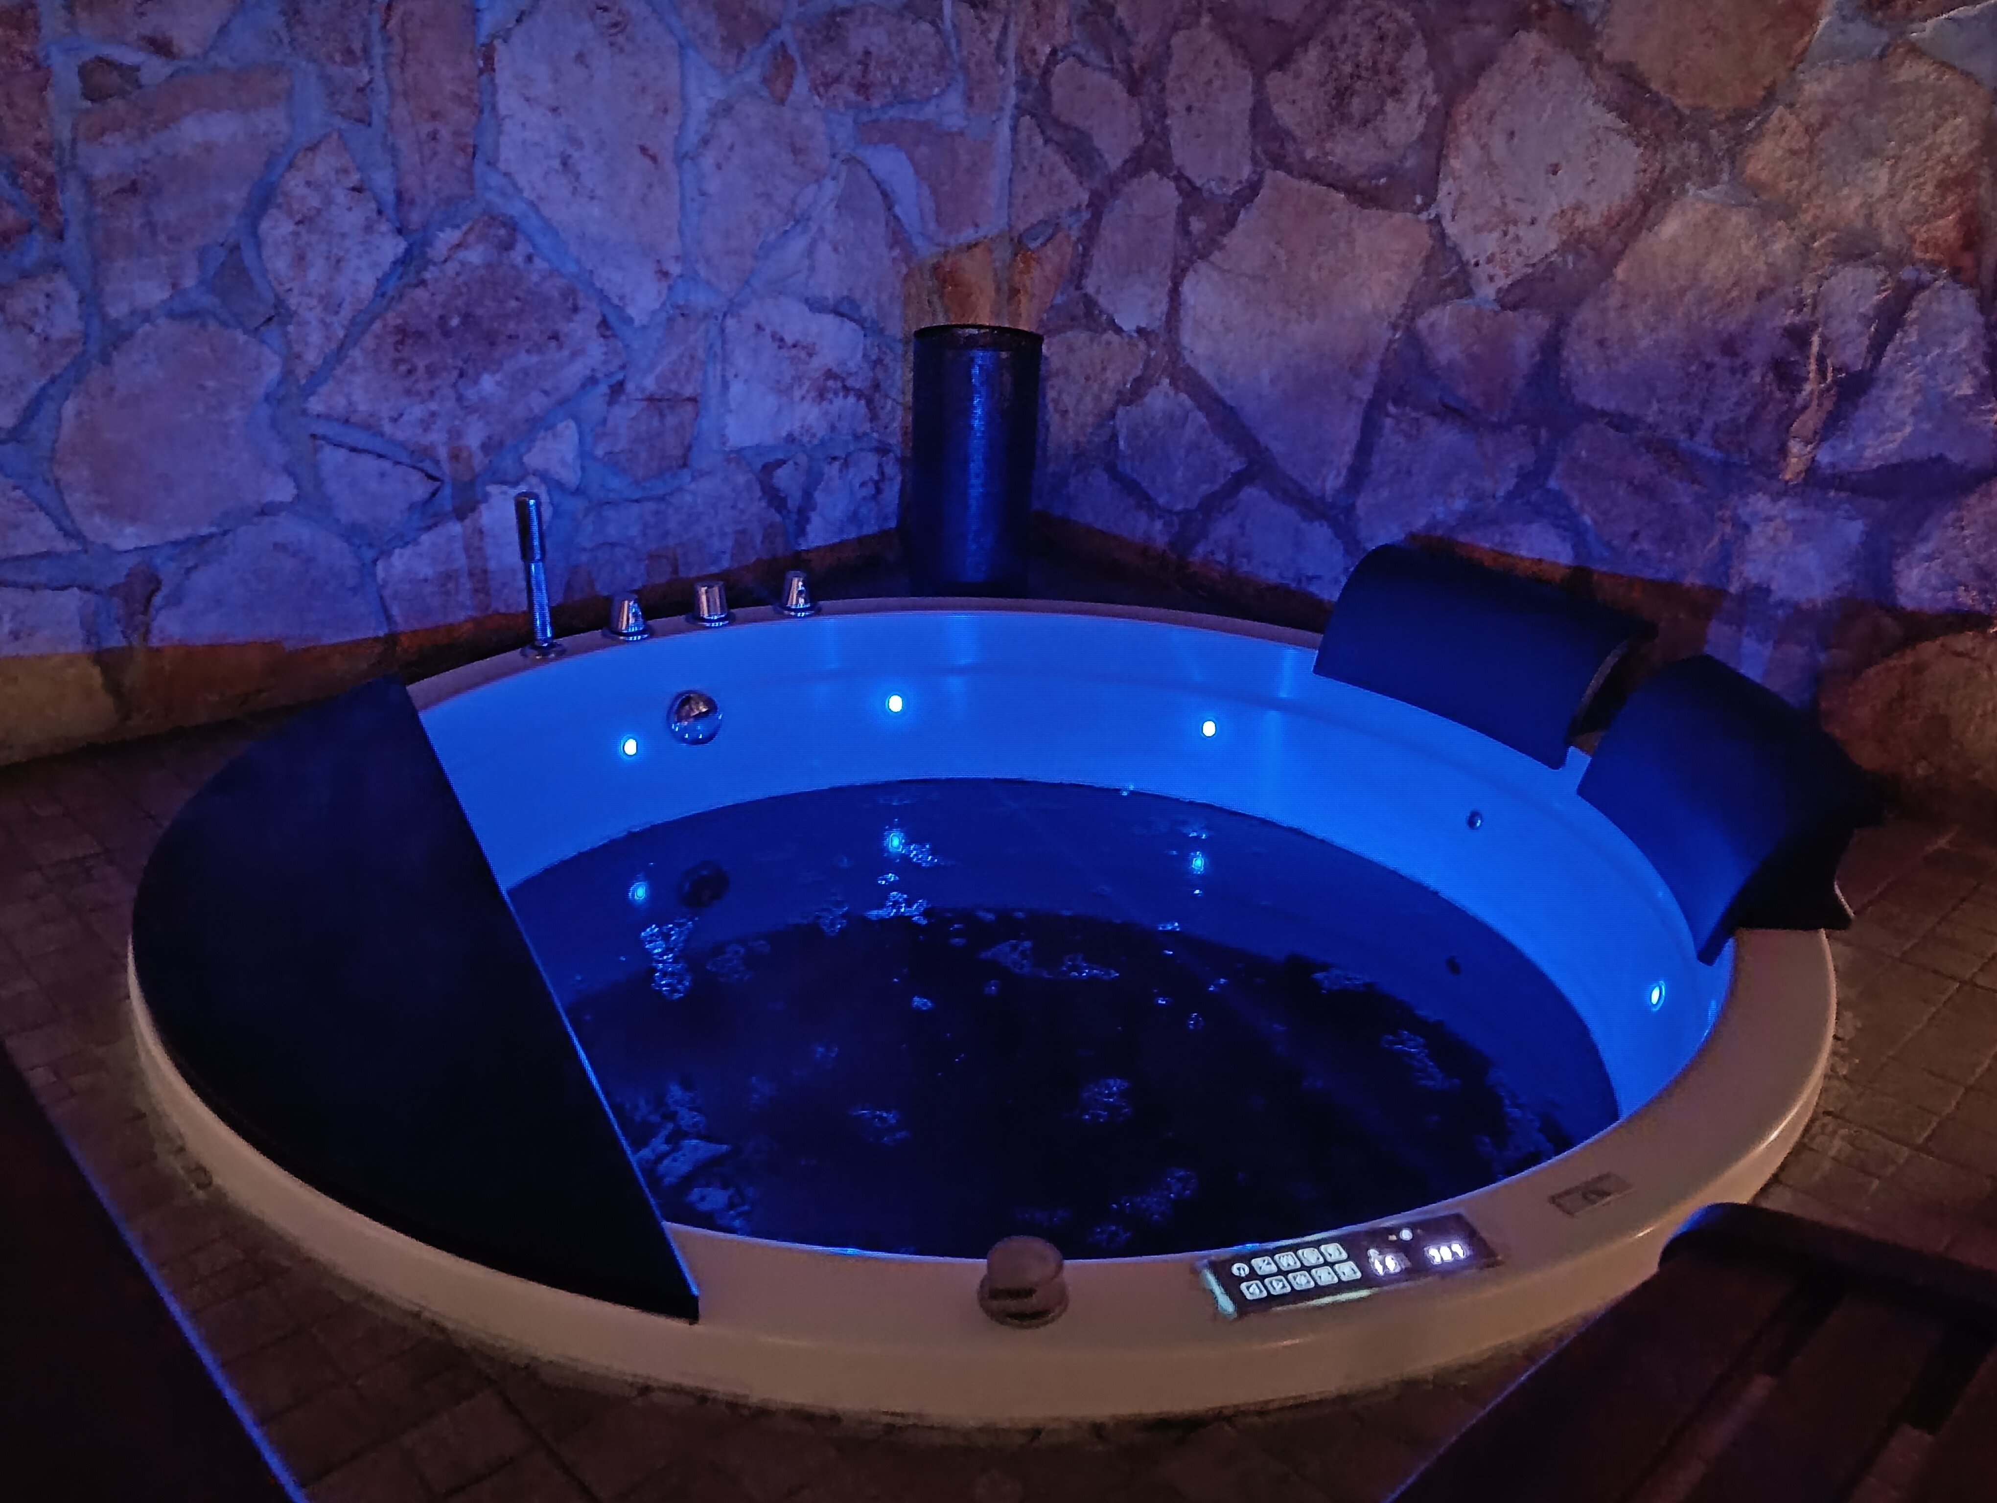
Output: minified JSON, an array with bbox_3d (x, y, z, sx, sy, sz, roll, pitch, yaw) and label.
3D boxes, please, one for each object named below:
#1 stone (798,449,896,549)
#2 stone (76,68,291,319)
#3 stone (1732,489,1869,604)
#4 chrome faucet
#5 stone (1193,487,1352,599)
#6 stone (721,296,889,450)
[{"bbox_3d":[-0.297,-0.479,2.915,0.090,0.166,0.252,20,28,39],"label":"stone"},{"bbox_3d":[-1.065,-0.723,2.021,0.100,0.302,0.264,20,28,39],"label":"stone"},{"bbox_3d":[1.069,-0.287,2.069,0.090,0.148,0.179,-18,29,-40],"label":"stone"},{"bbox_3d":[-0.650,-0.249,2.196,0.062,0.230,0.062,17,27,35],"label":"chrome faucet"},{"bbox_3d":[0.475,-0.360,2.623,0.080,0.166,0.319,-19,29,-41],"label":"stone"},{"bbox_3d":[-0.370,-0.692,2.836,0.100,0.272,0.390,20,28,39],"label":"stone"}]

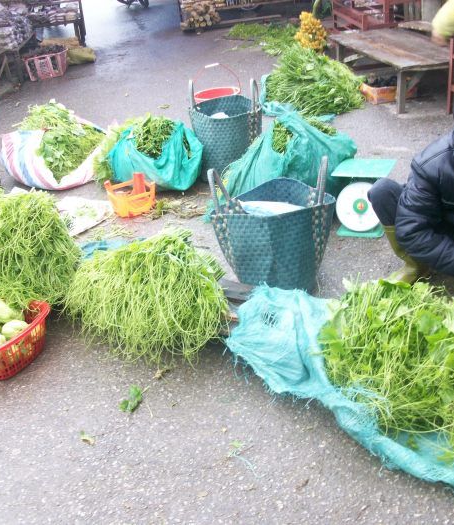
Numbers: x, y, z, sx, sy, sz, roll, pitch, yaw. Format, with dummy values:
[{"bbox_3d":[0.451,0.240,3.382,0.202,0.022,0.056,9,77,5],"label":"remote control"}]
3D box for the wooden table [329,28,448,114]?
[{"bbox_3d":[1.519,-1.782,6.271,0.650,0.380,1.950,-8,25,-4],"label":"wooden table"}]

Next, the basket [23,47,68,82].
[{"bbox_3d":[-2.075,-2.249,7.780,0.470,0.280,0.340,-13,28,-15],"label":"basket"}]

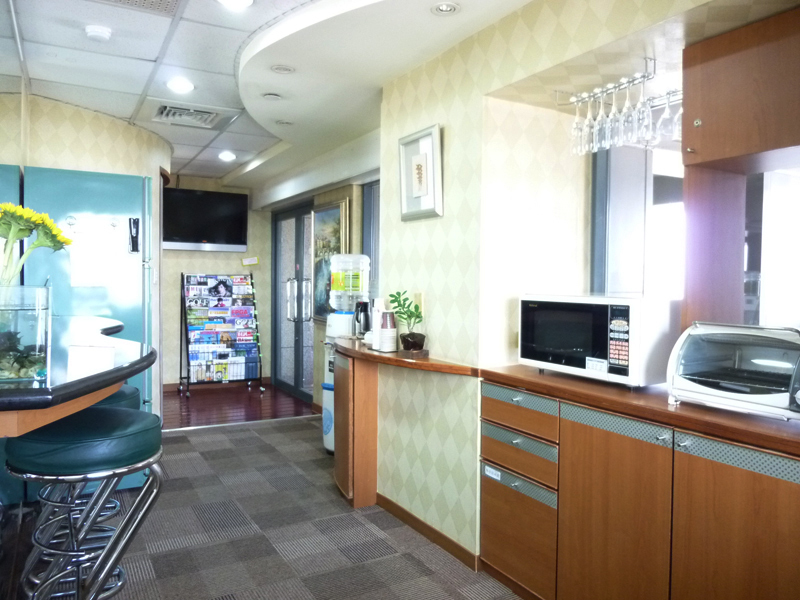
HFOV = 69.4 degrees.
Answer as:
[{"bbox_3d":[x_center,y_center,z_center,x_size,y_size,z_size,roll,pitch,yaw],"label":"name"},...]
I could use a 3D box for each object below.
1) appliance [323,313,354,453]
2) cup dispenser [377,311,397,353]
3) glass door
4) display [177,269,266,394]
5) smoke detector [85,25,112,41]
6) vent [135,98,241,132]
[{"bbox_3d":[-0.359,0.584,4.133,0.340,0.990,0.320,-1,2,-30],"label":"appliance"},{"bbox_3d":[-0.067,0.157,2.994,0.090,0.215,0.095,-1,2,-30],"label":"cup dispenser"},{"bbox_3d":[-1.096,0.007,6.021,0.100,1.960,1.500,-1,2,-30],"label":"glass door"},{"bbox_3d":[-1.905,0.337,6.149,0.790,1.280,0.460,-1,2,-30],"label":"display"},{"bbox_3d":[-1.361,-1.204,2.615,0.110,0.042,0.110,-1,2,-30],"label":"smoke detector"},{"bbox_3d":[-1.462,-1.256,3.980,0.600,0.050,0.600,-1,2,-30],"label":"vent"}]

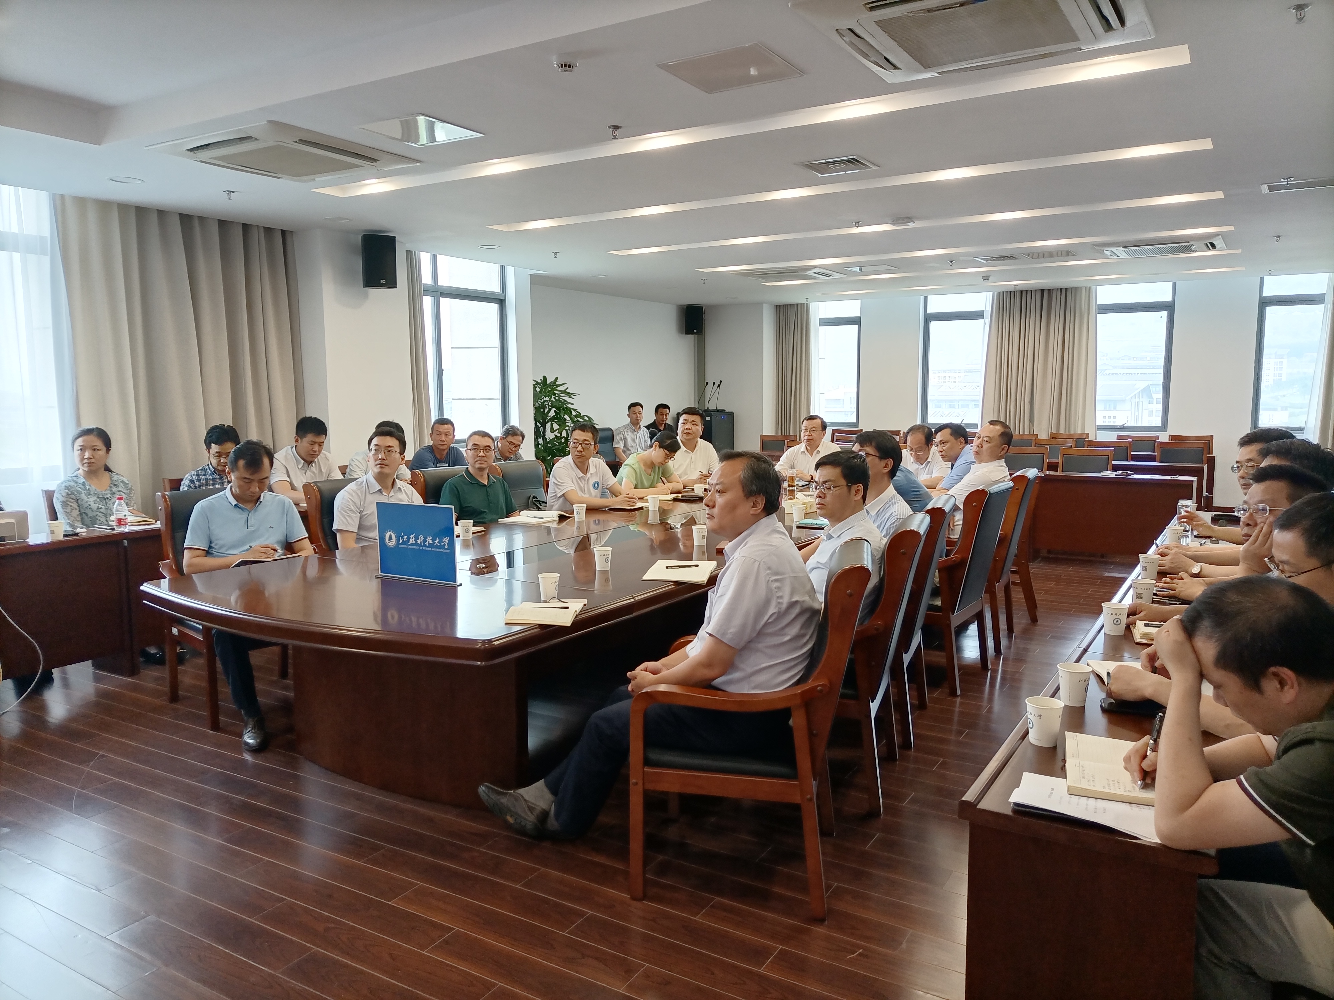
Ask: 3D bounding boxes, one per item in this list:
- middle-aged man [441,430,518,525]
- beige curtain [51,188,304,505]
[{"bbox_3d":[-0.983,0.231,5.753,0.800,1.240,0.520,6,8,44],"label":"middle-aged man"},{"bbox_3d":[-3.401,-0.670,7.215,0.200,2.700,1.750,4,7,32],"label":"beige curtain"}]

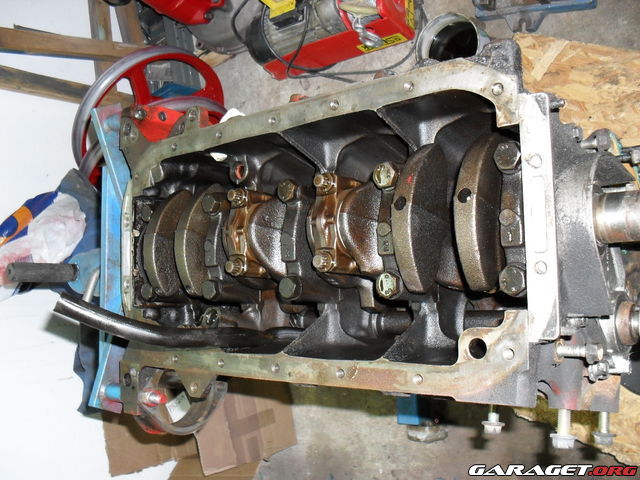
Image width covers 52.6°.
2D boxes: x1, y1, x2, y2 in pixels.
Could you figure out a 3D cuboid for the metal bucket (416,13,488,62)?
[{"bbox_3d":[0.277,-0.385,1.325,0.140,0.088,0.140,-1,89,38],"label":"metal bucket"}]

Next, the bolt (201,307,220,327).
[{"bbox_3d":[-0.117,0.082,0.690,0.021,0.014,0.021,-5,85,37],"label":"bolt"}]

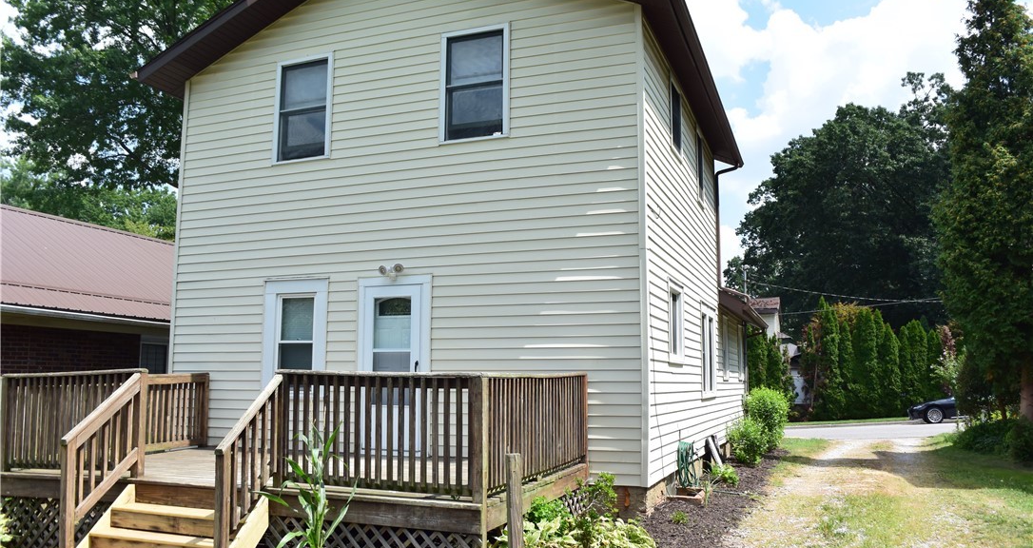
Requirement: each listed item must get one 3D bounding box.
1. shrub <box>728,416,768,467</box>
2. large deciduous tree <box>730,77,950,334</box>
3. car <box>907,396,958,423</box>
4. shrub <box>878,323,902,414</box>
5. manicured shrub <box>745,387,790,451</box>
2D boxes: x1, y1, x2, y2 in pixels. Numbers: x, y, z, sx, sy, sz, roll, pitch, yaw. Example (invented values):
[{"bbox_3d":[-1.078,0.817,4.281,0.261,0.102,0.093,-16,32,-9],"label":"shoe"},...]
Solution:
[{"bbox_3d":[4.140,3.010,13.900,0.740,0.900,0.740,-3,-9,21],"label":"shrub"},{"bbox_3d":[21.800,-2.500,52.000,15.500,22.300,15.000,-3,-9,21],"label":"large deciduous tree"},{"bbox_3d":[17.040,4.850,29.100,4.750,1.430,1.850,-2,-8,15],"label":"car"},{"bbox_3d":[15.100,3.840,31.300,1.050,3.850,1.050,-3,-9,21],"label":"shrub"},{"bbox_3d":[5.500,3.160,17.000,1.000,1.420,1.000,-3,-9,21],"label":"manicured shrub"}]

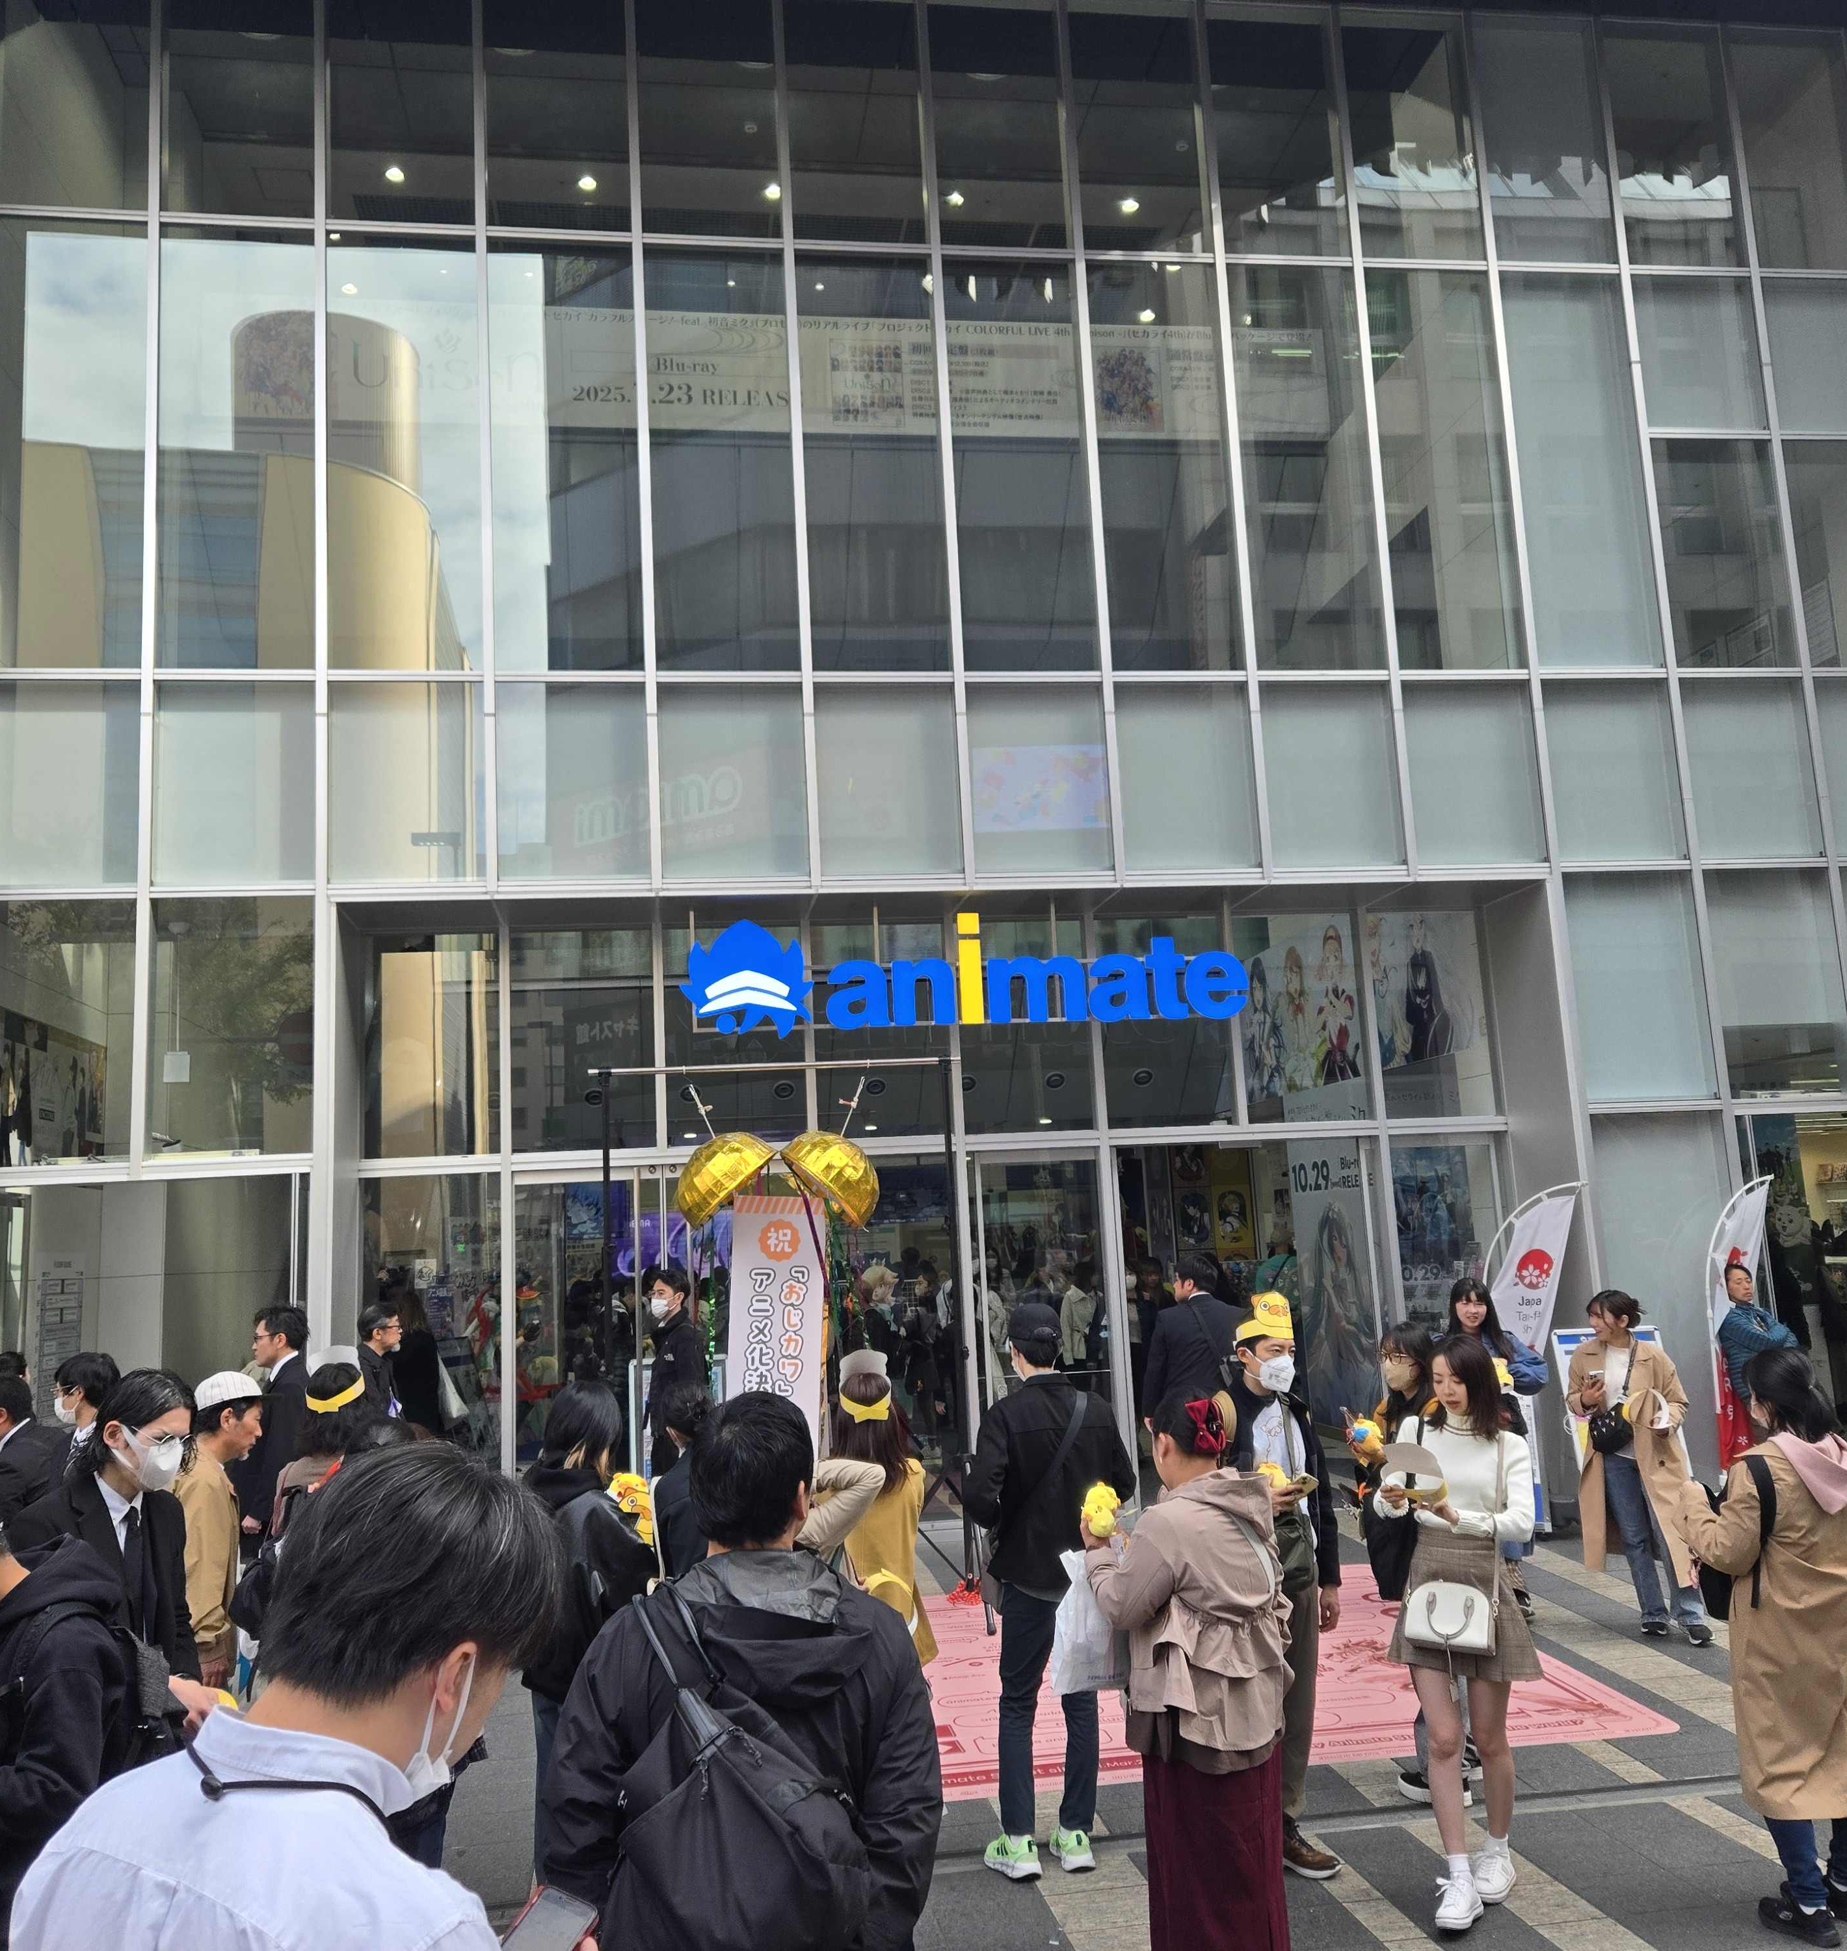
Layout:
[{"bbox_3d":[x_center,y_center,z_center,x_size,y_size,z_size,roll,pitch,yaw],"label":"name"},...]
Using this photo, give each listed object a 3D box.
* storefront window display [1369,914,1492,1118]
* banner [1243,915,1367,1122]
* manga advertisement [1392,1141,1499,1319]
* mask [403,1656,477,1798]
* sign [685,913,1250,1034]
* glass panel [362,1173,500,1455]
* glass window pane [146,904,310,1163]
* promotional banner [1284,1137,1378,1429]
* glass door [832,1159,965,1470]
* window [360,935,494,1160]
[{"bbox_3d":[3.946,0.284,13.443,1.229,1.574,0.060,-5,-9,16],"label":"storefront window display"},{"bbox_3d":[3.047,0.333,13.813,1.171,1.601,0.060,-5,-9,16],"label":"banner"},{"bbox_3d":[3.879,1.959,12.959,0.836,1.426,0.050,-3,-9,3],"label":"manga advertisement"},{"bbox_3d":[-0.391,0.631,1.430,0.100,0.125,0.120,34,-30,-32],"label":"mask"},{"bbox_3d":[0.325,-0.017,11.723,3.910,0.822,0.140,-2,-9,-9],"label":"sign"},{"bbox_3d":[-3.216,2.516,11.303,0.900,2.403,0.080,-2,-9,-8],"label":"glass panel"},{"bbox_3d":[-4.207,0.312,10.510,0.968,1.594,0.080,-2,-9,-8],"label":"glass window pane"},{"bbox_3d":[3.135,2.353,13.296,0.789,2.253,0.060,-5,-9,11],"label":"promotional banner"},{"bbox_3d":[-0.180,2.413,11.482,0.990,2.440,0.080,-2,-9,-9],"label":"glass door"},{"bbox_3d":[-3.349,0.479,11.658,0.877,1.517,0.100,-2,-9,-9],"label":"window"}]

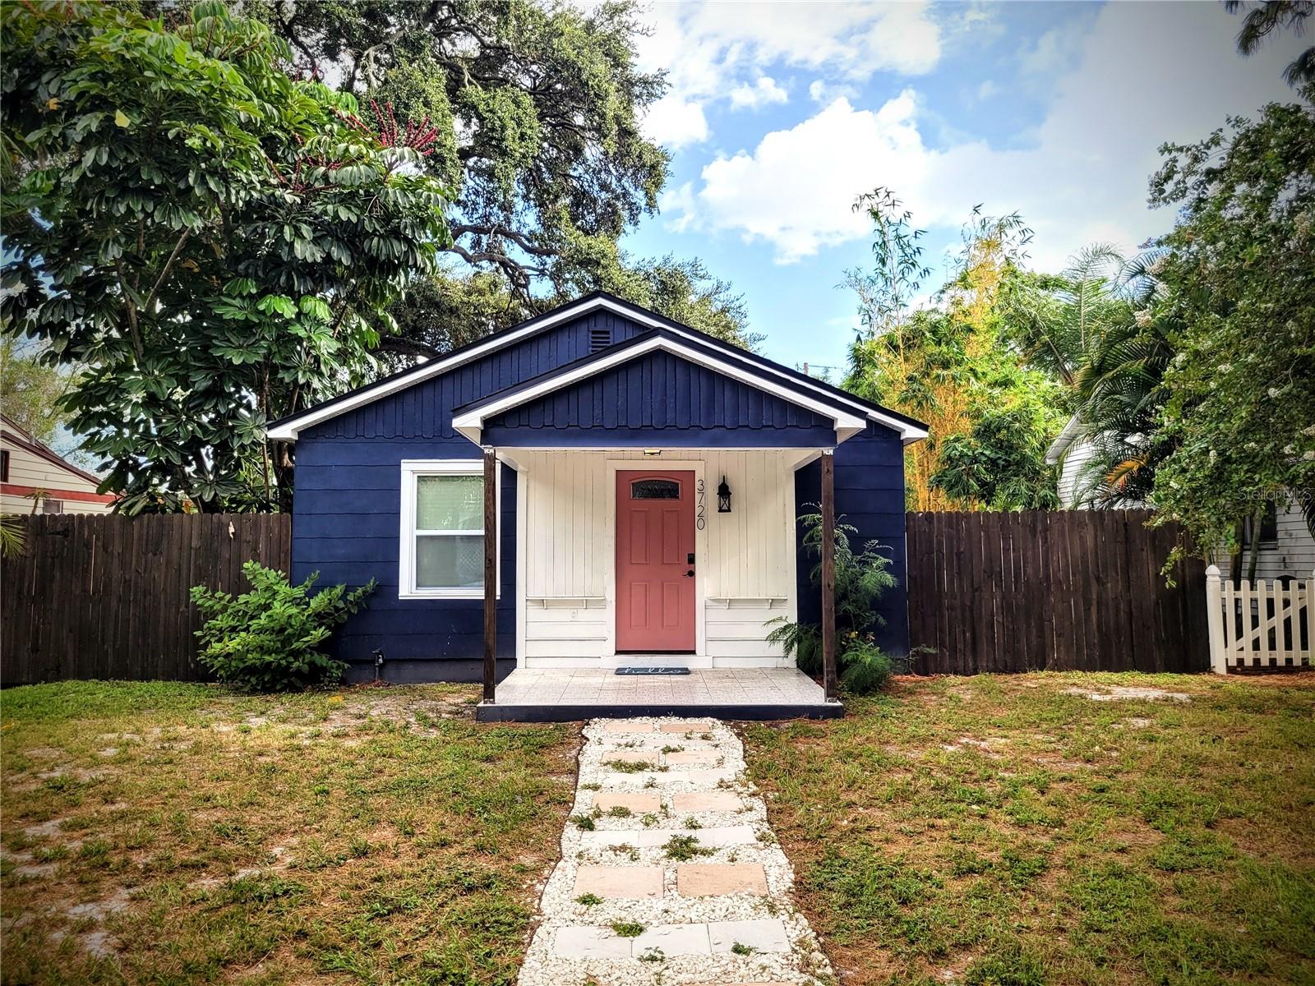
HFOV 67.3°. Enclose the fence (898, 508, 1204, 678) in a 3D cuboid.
[{"bbox_3d":[4.575,1.137,11.285,3.450,1.860,0.100,0,-4,-1],"label":"fence"}]

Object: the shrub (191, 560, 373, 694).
[{"bbox_3d":[-3.954,1.405,10.430,1.920,1.370,1.450,0,-4,-1],"label":"shrub"}]

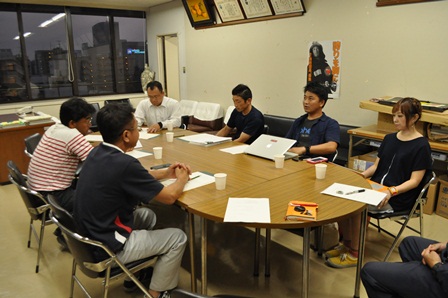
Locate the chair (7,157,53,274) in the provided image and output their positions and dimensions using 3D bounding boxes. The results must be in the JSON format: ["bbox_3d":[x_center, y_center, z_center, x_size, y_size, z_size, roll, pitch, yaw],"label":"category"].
[{"bbox_3d":[-1.265,0.427,2.522,0.490,0.740,0.460,-9,16,-36],"label":"chair"}]

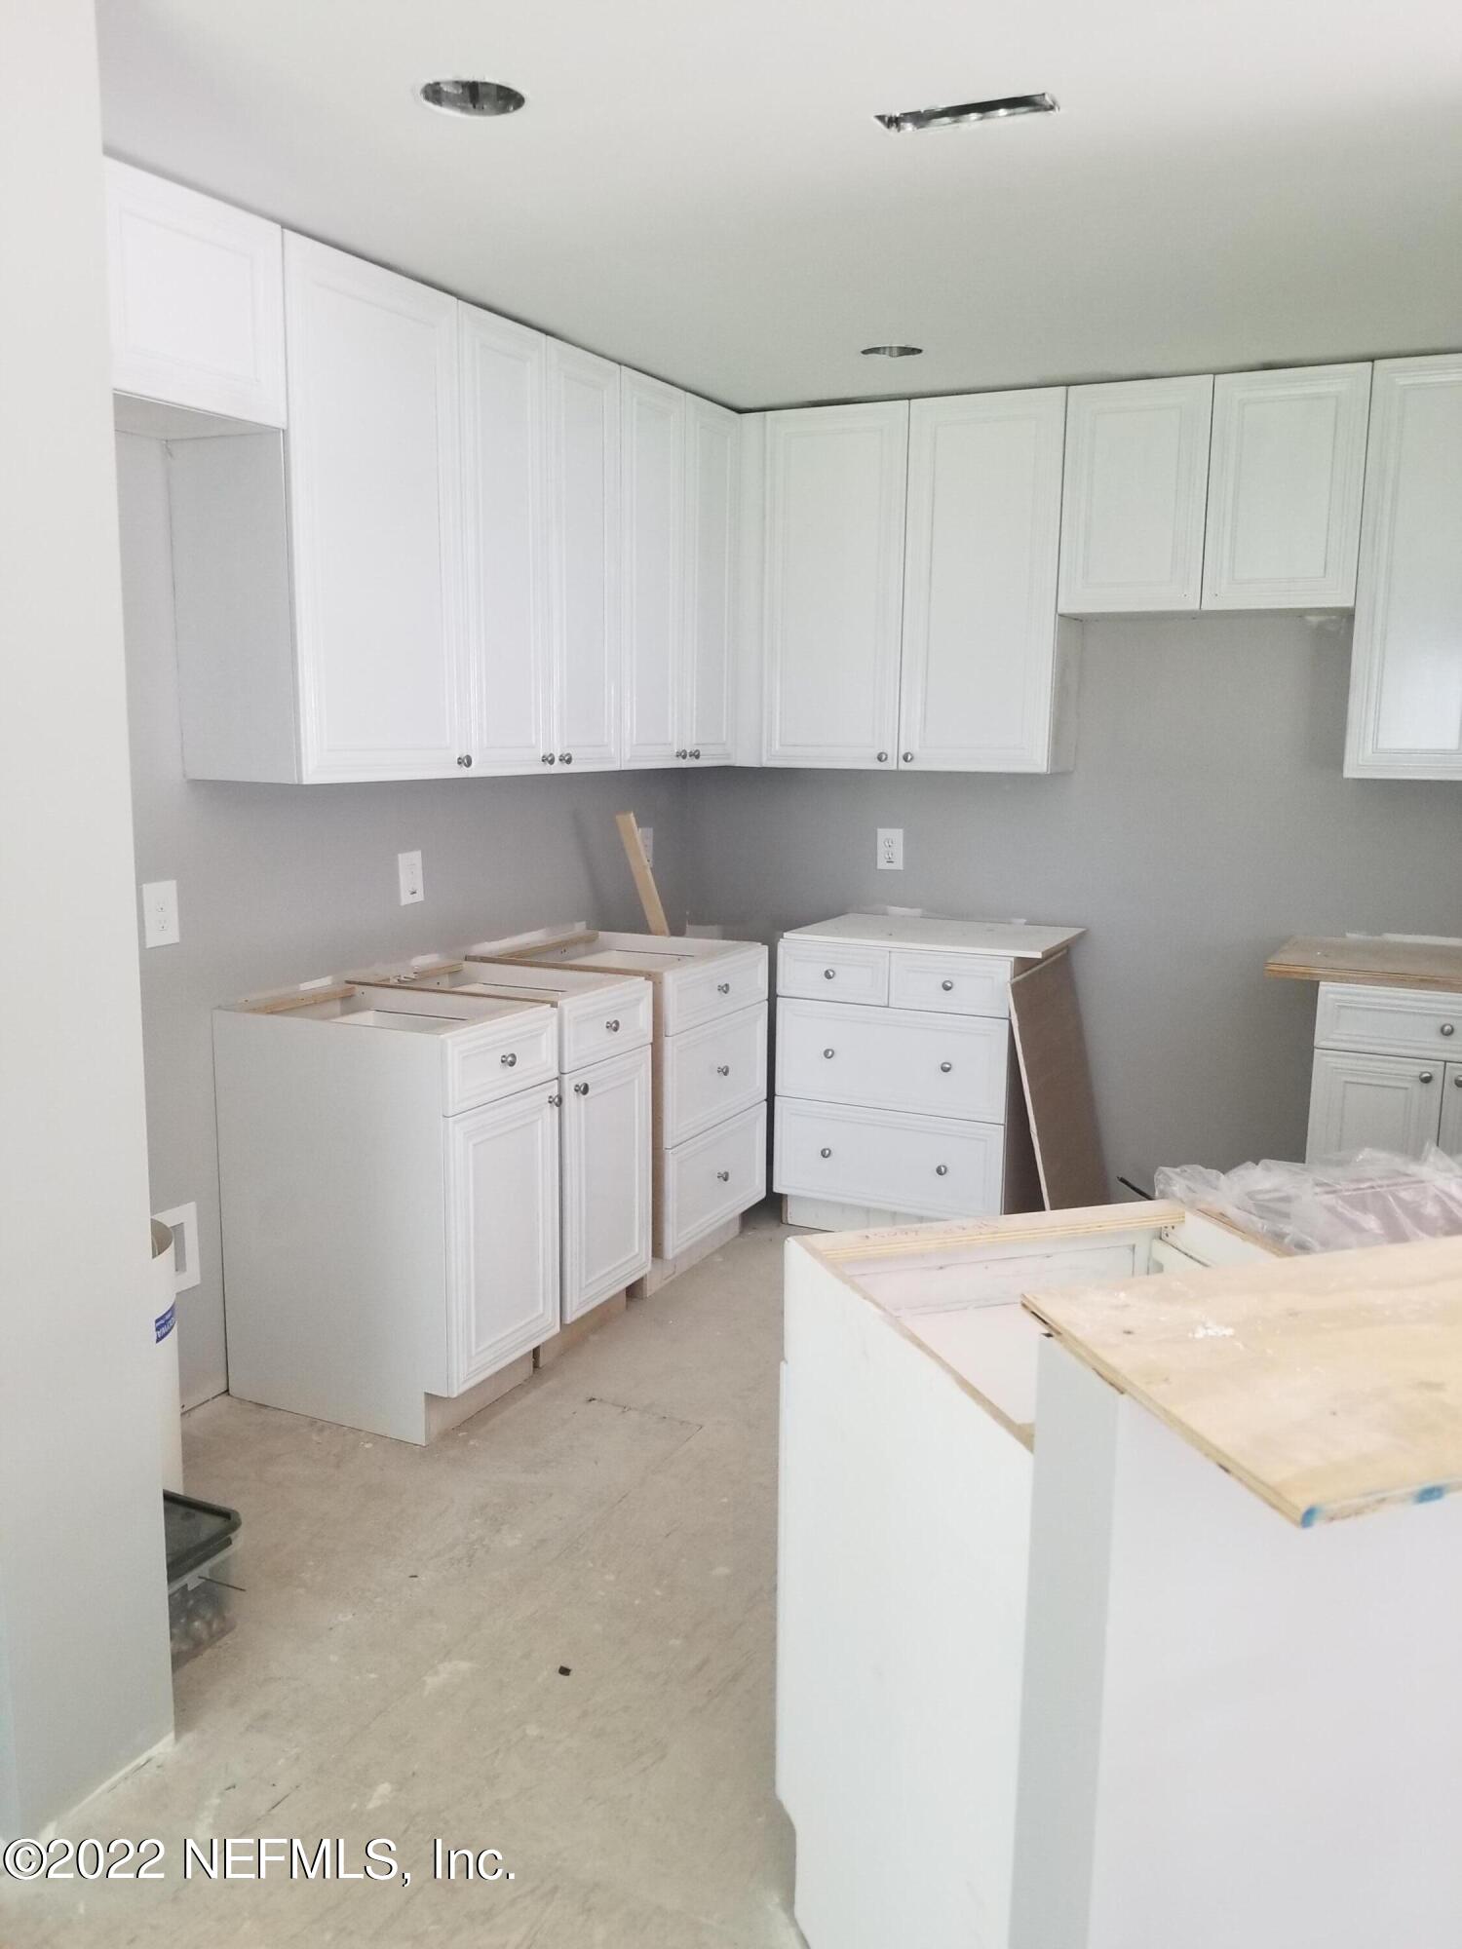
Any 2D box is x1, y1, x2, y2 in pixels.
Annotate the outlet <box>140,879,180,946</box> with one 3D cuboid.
[{"bbox_3d":[-1.184,-0.126,3.056,0.010,0.134,0.089,6,11,27],"label":"outlet"}]

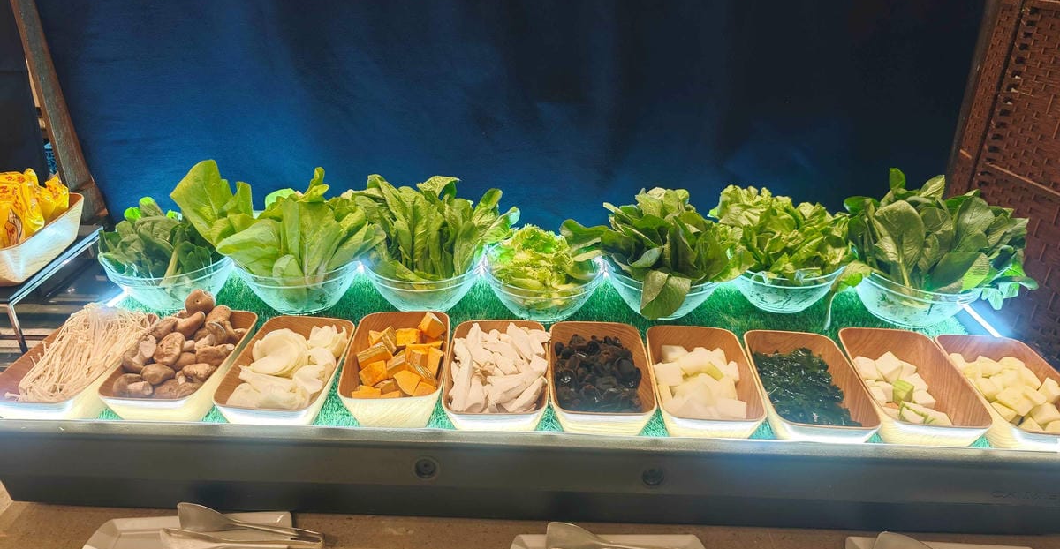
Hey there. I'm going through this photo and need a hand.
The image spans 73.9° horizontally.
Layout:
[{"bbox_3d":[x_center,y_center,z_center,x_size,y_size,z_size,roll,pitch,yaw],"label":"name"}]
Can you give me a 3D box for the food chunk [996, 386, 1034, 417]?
[{"bbox_3d":[0.748,0.195,1.085,0.041,0.030,0.039,-11,27,-23],"label":"food chunk"}]

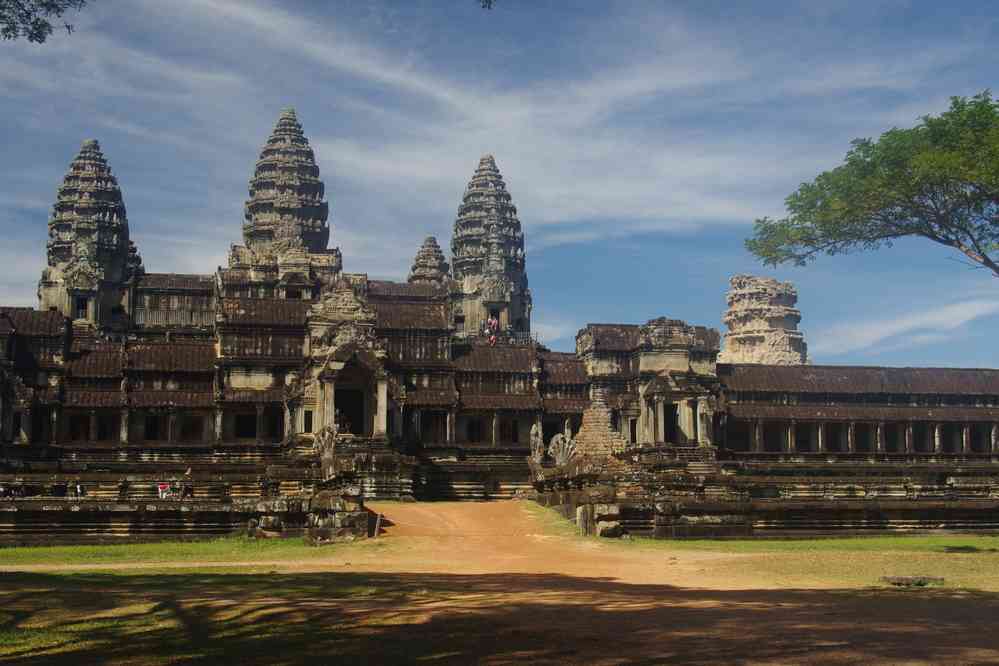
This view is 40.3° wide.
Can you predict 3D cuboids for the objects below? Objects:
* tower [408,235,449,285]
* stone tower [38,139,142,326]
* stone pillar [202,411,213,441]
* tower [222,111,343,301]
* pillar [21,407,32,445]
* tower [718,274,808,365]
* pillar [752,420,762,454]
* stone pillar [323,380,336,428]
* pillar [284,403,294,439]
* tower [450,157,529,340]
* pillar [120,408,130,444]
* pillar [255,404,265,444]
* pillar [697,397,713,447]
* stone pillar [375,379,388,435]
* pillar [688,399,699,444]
[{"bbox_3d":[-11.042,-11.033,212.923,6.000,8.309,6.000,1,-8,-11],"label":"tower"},{"bbox_3d":[-47.248,-11.097,157.128,10.300,23.136,10.300,1,-8,-11],"label":"stone tower"},{"bbox_3d":[-18.894,6.050,87.975,0.500,2.064,0.500,1,-8,-11],"label":"stone pillar"},{"bbox_3d":[-30.086,-17.739,192.963,14.800,29.120,14.800,1,-8,-12],"label":"tower"},{"bbox_3d":[-27.847,5.446,80.045,0.580,2.228,0.580,1,-8,-11],"label":"pillar"},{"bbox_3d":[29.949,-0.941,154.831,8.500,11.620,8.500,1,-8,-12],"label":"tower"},{"bbox_3d":[18.176,7.193,95.415,0.460,2.378,0.460,1,-8,-11],"label":"pillar"},{"bbox_3d":[-11.286,4.941,90.263,0.800,3.860,0.800,1,-8,-12],"label":"stone pillar"},{"bbox_3d":[-15.390,6.431,99.403,0.650,3.000,0.650,1,-8,-12],"label":"pillar"},{"bbox_3d":[-1.433,-10.509,169.078,9.600,23.015,9.600,1,-8,-11],"label":"tower"},{"bbox_3d":[-23.787,5.947,86.472,0.530,2.281,0.530,1,-8,-11],"label":"pillar"},{"bbox_3d":[-15.532,5.869,88.173,0.520,2.715,0.520,1,-8,-11],"label":"pillar"},{"bbox_3d":[15.421,6.671,102.274,0.950,3.800,0.900,1,-8,-12],"label":"pillar"},{"bbox_3d":[-7.017,4.430,80.844,0.620,3.440,0.620,1,-8,-11],"label":"stone pillar"},{"bbox_3d":[14.865,6.796,104.181,0.700,3.560,0.700,1,-8,-12],"label":"pillar"}]

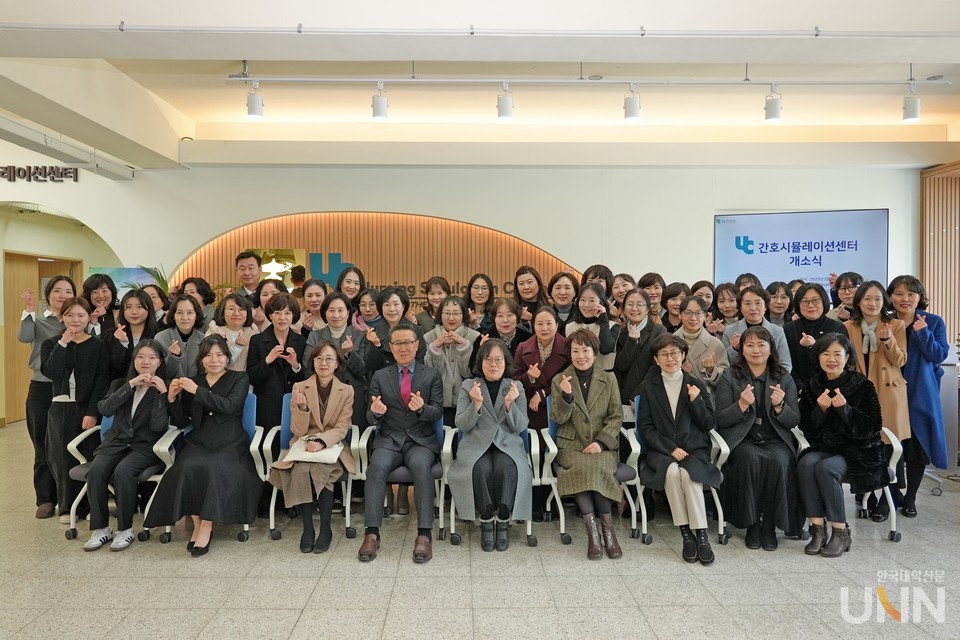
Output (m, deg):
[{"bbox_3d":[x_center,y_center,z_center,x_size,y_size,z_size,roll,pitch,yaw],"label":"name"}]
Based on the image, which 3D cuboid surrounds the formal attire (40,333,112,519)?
[{"bbox_3d":[-2.782,0.720,4.587,0.480,1.240,0.340,0,1,-16],"label":"formal attire"}]

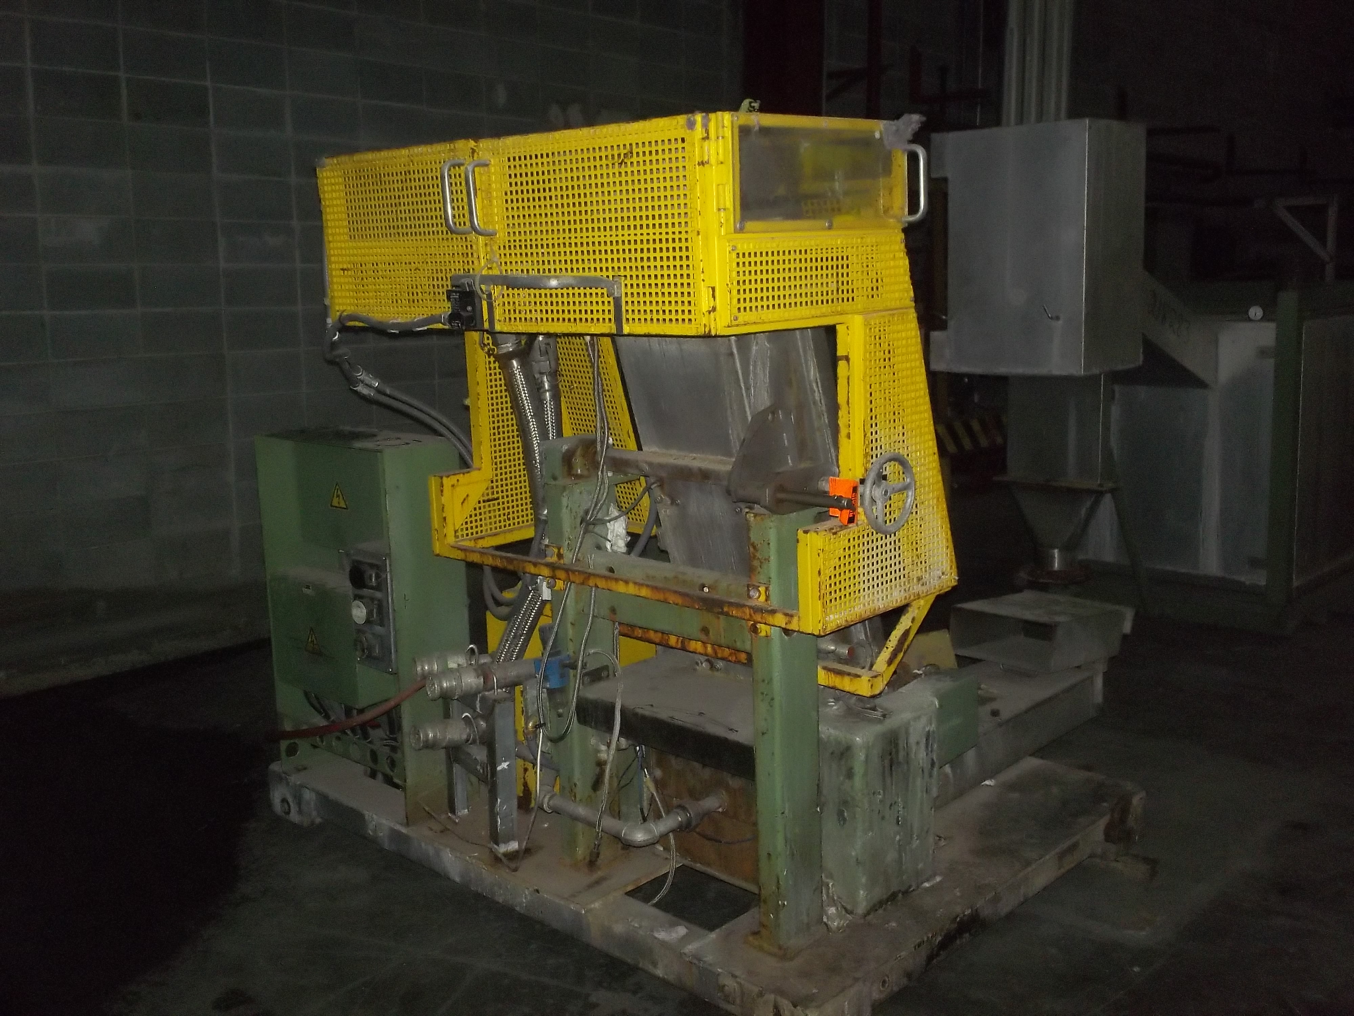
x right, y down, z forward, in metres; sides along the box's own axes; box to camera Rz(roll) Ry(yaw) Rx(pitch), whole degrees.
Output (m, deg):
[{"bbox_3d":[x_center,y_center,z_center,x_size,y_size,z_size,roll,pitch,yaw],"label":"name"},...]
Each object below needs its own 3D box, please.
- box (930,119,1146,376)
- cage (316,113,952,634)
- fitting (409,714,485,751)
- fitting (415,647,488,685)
[{"bbox_3d":[1.852,-1.327,7.662,0.897,1.207,0.578,8,12,44],"label":"box"},{"bbox_3d":[-0.132,-0.347,3.797,1.450,1.110,0.845,8,12,44],"label":"cage"},{"bbox_3d":[-0.639,0.620,4.126,0.190,0.080,0.074,-7,10,-34],"label":"fitting"},{"bbox_3d":[-0.627,0.438,4.148,0.190,0.080,0.074,-7,10,-34],"label":"fitting"}]

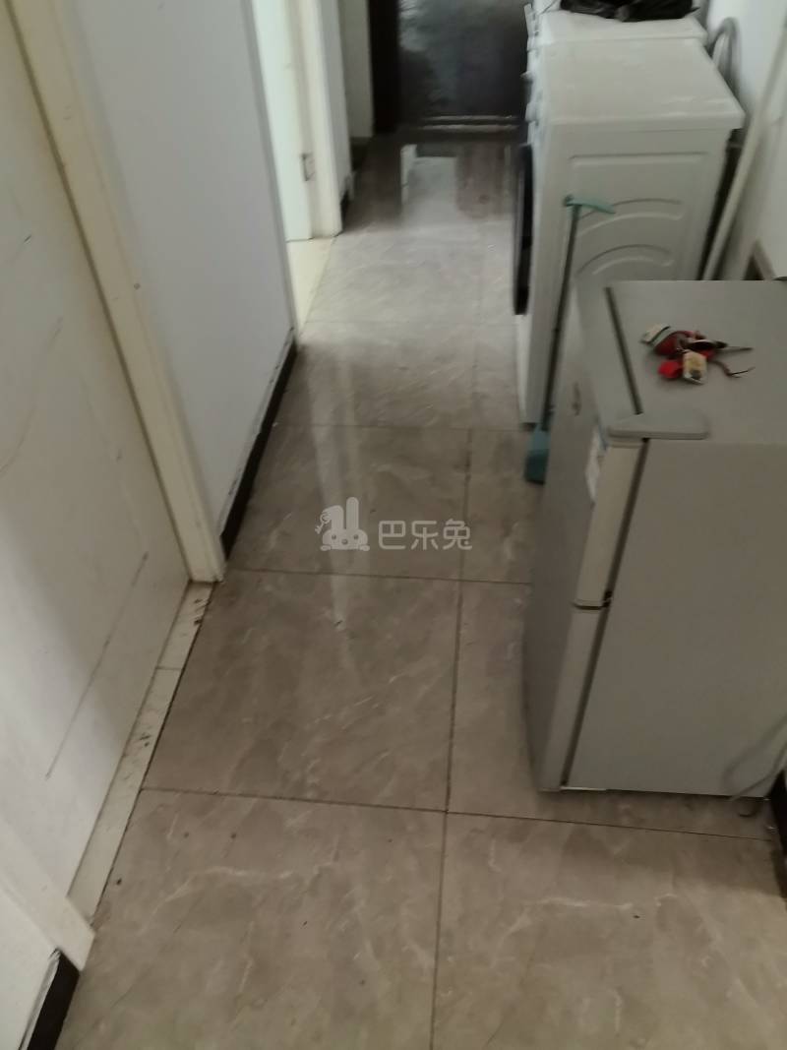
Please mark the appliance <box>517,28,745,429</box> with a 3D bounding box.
[{"bbox_3d":[0.593,-0.803,2.329,0.472,0.850,0.613,2,45,6],"label":"appliance"}]

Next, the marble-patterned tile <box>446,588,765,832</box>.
[{"bbox_3d":[0.432,0.361,1.761,0.600,0.020,0.600,2,45,6],"label":"marble-patterned tile"}]

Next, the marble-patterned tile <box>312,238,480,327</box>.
[{"bbox_3d":[0.024,-0.920,3.103,0.600,0.020,0.610,2,45,6],"label":"marble-patterned tile"}]

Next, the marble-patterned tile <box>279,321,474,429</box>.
[{"bbox_3d":[-0.039,-0.499,2.674,0.600,0.020,0.600,2,45,6],"label":"marble-patterned tile"}]

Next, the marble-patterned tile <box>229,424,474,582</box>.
[{"bbox_3d":[-0.104,-0.082,2.231,0.600,0.010,0.600,2,44,6],"label":"marble-patterned tile"}]

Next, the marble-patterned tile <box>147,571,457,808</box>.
[{"bbox_3d":[-0.167,0.336,1.825,0.605,0.020,0.600,2,45,6],"label":"marble-patterned tile"}]

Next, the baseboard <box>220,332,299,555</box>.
[{"bbox_3d":[-0.386,-0.281,2.413,0.019,0.073,0.965,2,45,6],"label":"baseboard"}]

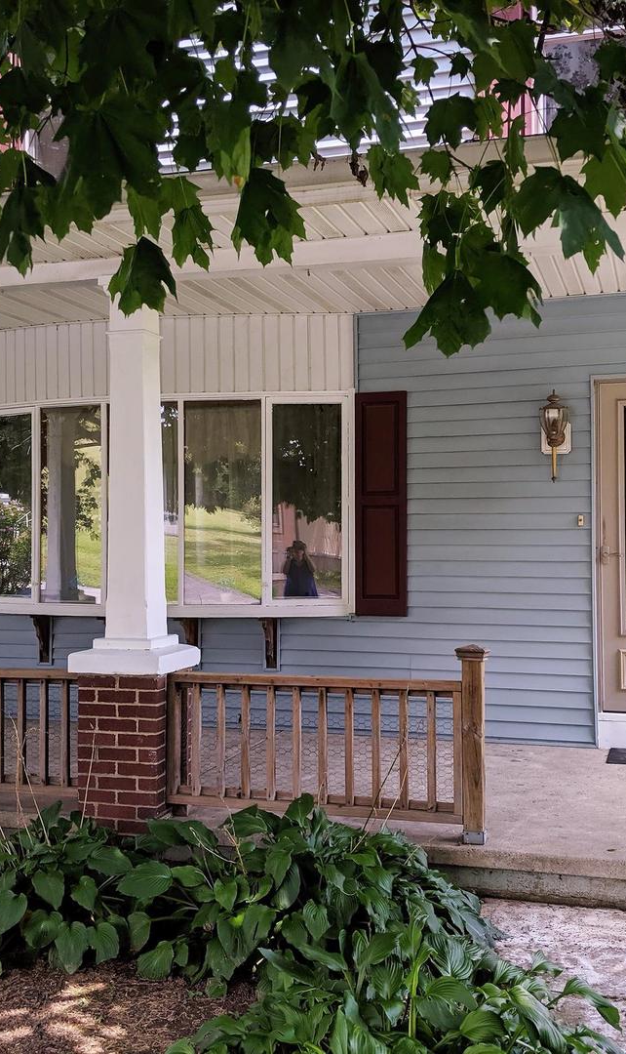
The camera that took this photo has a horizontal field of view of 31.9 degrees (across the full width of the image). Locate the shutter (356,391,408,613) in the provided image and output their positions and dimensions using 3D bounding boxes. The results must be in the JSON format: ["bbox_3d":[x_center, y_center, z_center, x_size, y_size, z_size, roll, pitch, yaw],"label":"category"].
[{"bbox_3d":[0.453,-0.147,7.174,0.346,1.463,0.035,-1,-1,18],"label":"shutter"}]

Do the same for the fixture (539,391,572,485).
[{"bbox_3d":[1.488,-0.553,6.739,0.183,0.570,0.230,-1,-1,18],"label":"fixture"}]

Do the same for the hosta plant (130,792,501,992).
[{"bbox_3d":[-0.010,1.289,4.127,1.380,0.510,1.120,-1,-1,18],"label":"hosta plant"}]

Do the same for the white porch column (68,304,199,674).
[{"bbox_3d":[-0.856,-0.244,5.306,0.469,1.848,0.455,-1,-1,18],"label":"white porch column"}]

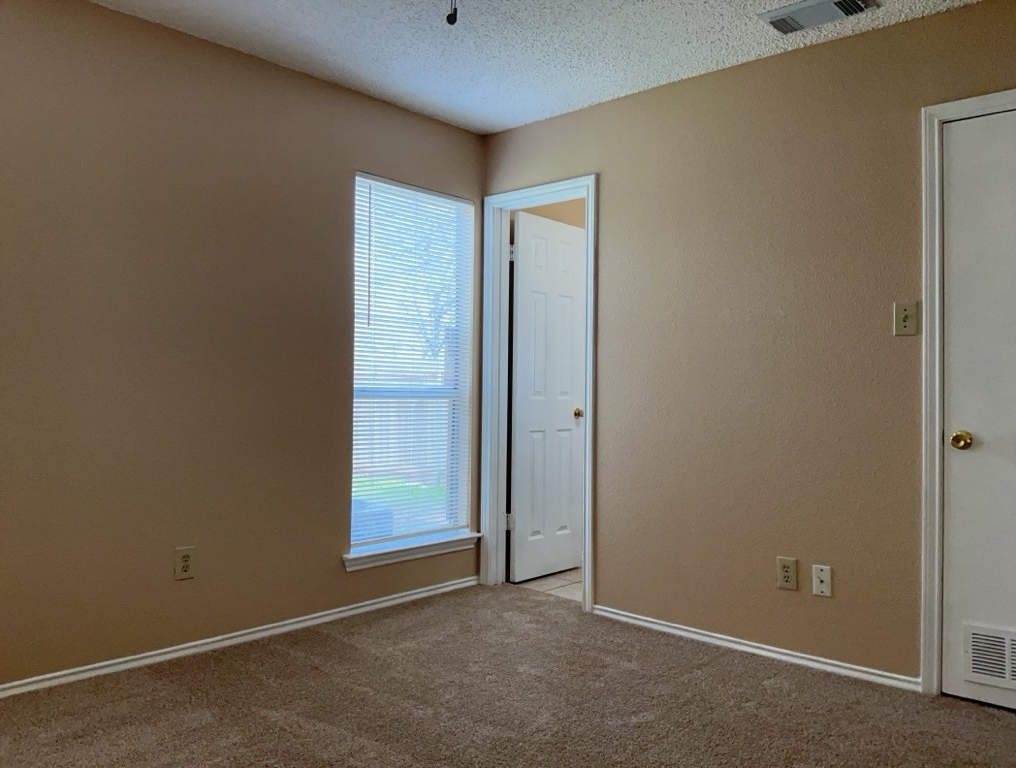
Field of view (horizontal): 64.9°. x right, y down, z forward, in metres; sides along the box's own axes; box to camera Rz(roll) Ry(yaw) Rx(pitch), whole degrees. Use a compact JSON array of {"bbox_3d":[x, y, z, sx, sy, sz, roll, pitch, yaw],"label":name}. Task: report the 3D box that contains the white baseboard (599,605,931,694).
[{"bbox_3d":[0.942,1.077,3.318,1.450,0.049,0.013,1,0,42],"label":"white baseboard"}]

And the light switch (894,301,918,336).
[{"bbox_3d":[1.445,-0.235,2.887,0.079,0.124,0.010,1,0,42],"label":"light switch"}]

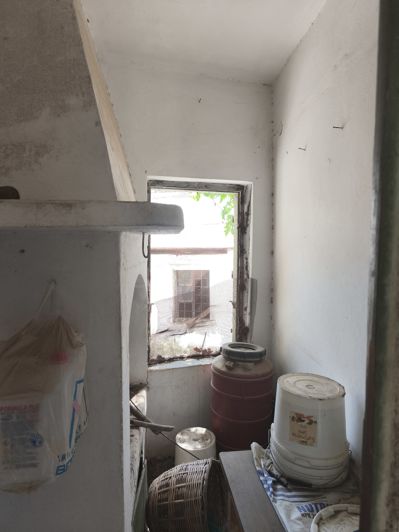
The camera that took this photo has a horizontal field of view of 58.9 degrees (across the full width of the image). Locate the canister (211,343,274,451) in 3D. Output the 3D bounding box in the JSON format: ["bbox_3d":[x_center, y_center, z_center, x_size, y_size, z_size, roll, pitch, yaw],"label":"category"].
[{"bbox_3d":[0.304,0.917,2.515,0.435,0.680,0.435,0,5,0],"label":"canister"}]

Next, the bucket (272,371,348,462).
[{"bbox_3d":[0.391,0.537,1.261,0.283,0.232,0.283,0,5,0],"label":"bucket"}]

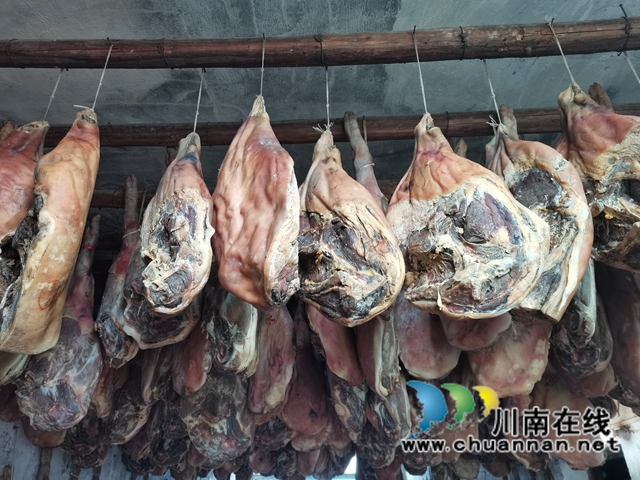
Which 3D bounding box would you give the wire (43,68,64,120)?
[{"bbox_3d":[-0.810,-0.444,1.456,0.008,0.205,0.008,-1,-28,0],"label":"wire"}]

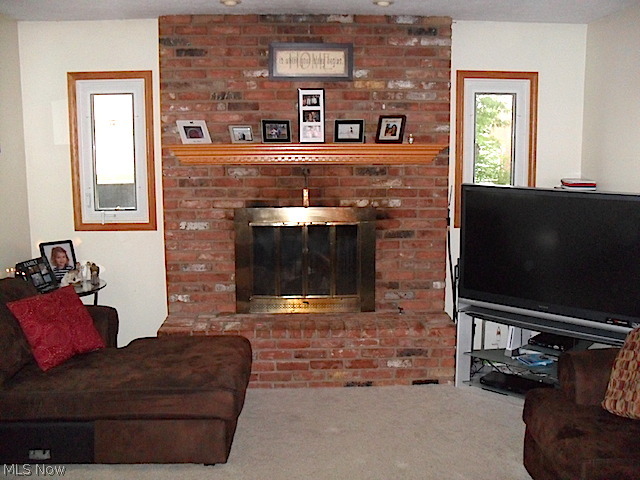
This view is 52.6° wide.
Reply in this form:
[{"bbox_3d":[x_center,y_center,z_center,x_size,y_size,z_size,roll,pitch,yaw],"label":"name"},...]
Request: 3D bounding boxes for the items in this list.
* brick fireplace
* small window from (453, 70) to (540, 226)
[{"bbox_3d":[-0.082,-0.287,4.327,1.960,2.410,0.619,-1,7,-2],"label":"brick fireplace"},{"bbox_3d":[1.264,-0.642,4.658,0.587,1.110,0.080,-1,7,-2],"label":"small window"}]

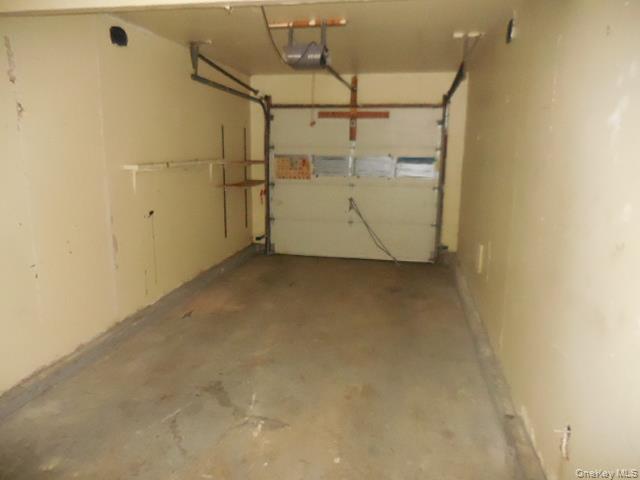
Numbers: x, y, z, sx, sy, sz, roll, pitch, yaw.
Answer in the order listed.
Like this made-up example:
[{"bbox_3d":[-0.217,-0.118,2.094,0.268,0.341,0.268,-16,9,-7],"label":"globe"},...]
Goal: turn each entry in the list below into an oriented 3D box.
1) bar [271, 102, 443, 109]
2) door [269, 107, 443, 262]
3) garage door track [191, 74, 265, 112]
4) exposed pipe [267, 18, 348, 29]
[{"bbox_3d":[0.447,-1.794,6.200,2.340,0.045,0.045,3,12,11],"label":"bar"},{"bbox_3d":[0.473,-0.773,6.478,2.400,2.120,0.050,3,12,11],"label":"door"},{"bbox_3d":[-0.965,-1.642,5.293,0.070,0.160,2.120,3,12,11],"label":"garage door track"},{"bbox_3d":[-0.111,-1.682,3.601,0.630,0.040,0.060,3,12,11],"label":"exposed pipe"}]

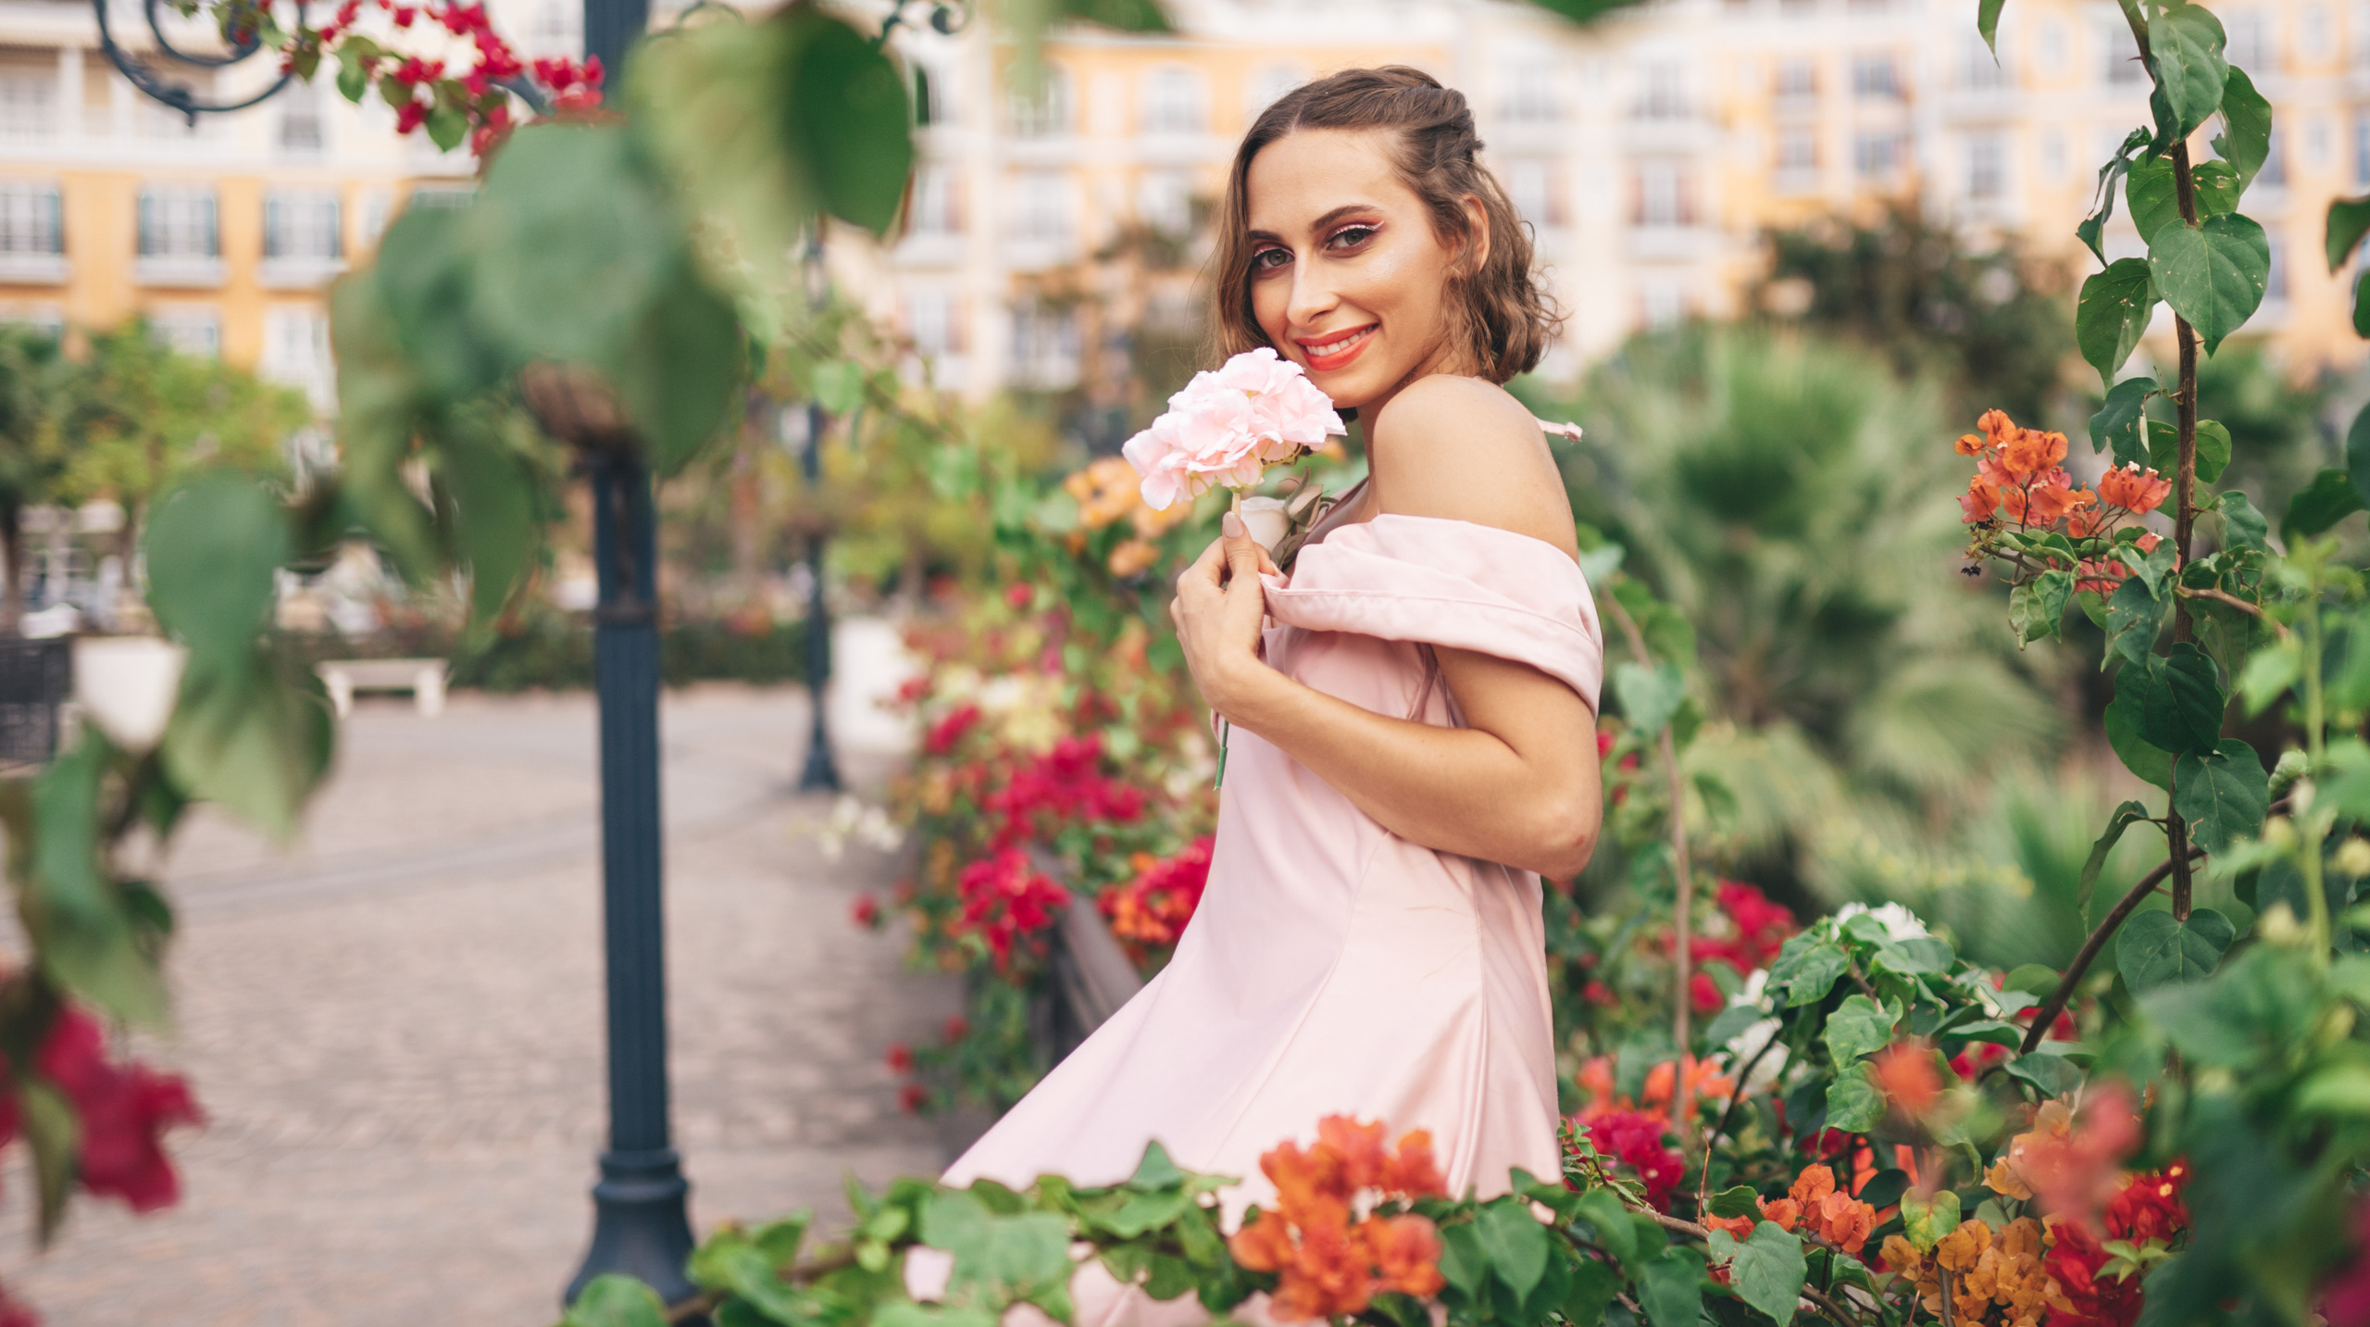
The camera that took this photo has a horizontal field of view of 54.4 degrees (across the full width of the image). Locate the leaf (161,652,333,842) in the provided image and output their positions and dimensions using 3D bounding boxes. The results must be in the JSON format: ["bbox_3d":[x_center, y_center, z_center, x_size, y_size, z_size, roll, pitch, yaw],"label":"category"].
[{"bbox_3d":[-0.305,0.027,0.750,0.053,0.063,0.025,-10,-12,-8],"label":"leaf"}]

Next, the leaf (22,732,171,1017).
[{"bbox_3d":[-0.349,0.069,0.740,0.036,0.093,0.028,-13,-6,-20],"label":"leaf"}]

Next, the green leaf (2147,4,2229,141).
[{"bbox_3d":[0.649,-0.382,1.490,0.056,0.088,0.030,1,3,11],"label":"green leaf"}]

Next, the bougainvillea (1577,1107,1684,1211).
[{"bbox_3d":[0.332,0.369,1.720,0.085,0.077,0.075,0,3,0],"label":"bougainvillea"}]

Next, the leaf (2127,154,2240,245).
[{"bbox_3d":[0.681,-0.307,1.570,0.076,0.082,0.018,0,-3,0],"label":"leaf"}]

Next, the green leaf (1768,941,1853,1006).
[{"bbox_3d":[0.406,0.202,1.500,0.054,0.045,0.035,1,3,17],"label":"green leaf"}]

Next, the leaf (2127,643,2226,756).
[{"bbox_3d":[0.656,0.024,1.530,0.065,0.072,0.017,-25,-6,7],"label":"leaf"}]

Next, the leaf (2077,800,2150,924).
[{"bbox_3d":[0.626,0.134,1.550,0.026,0.086,0.042,25,0,-11],"label":"leaf"}]

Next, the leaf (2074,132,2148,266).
[{"bbox_3d":[0.624,-0.313,1.550,0.035,0.093,0.040,20,-4,-44],"label":"leaf"}]

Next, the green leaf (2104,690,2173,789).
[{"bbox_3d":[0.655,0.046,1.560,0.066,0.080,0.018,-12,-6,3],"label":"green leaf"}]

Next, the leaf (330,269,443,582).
[{"bbox_3d":[-0.282,-0.085,0.820,0.042,0.106,0.026,-7,0,24],"label":"leaf"}]

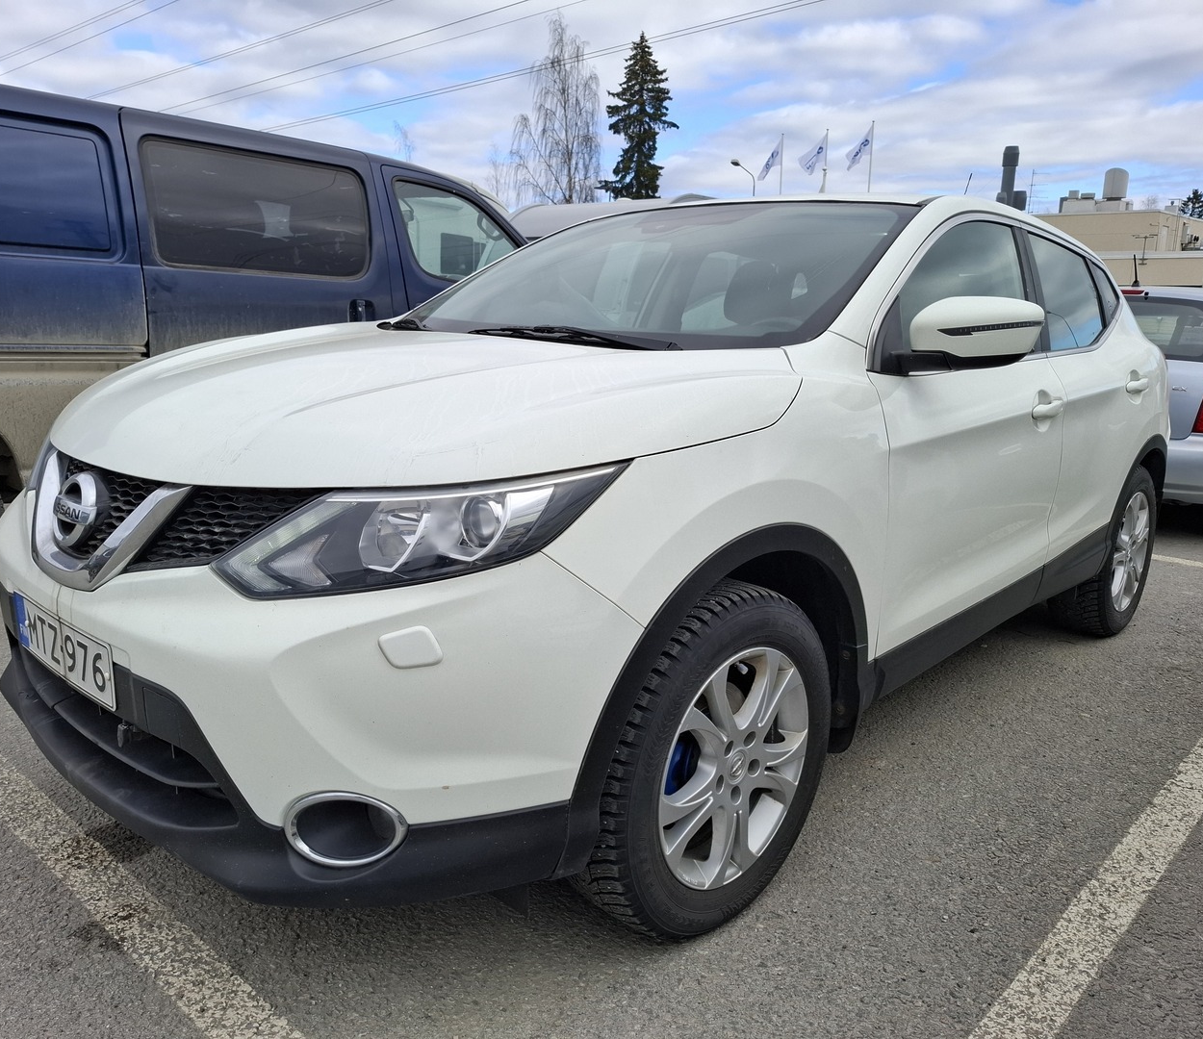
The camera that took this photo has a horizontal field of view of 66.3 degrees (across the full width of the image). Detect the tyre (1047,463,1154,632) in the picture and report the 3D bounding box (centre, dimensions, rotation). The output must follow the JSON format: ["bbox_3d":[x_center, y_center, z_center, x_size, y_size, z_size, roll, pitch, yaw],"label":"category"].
[{"bbox_3d":[2.035,0.112,3.722,0.225,0.685,0.685,12,16,42],"label":"tyre"}]

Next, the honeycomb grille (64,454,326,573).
[{"bbox_3d":[-0.863,-0.021,1.726,1.000,0.200,0.220,12,16,42],"label":"honeycomb grille"}]

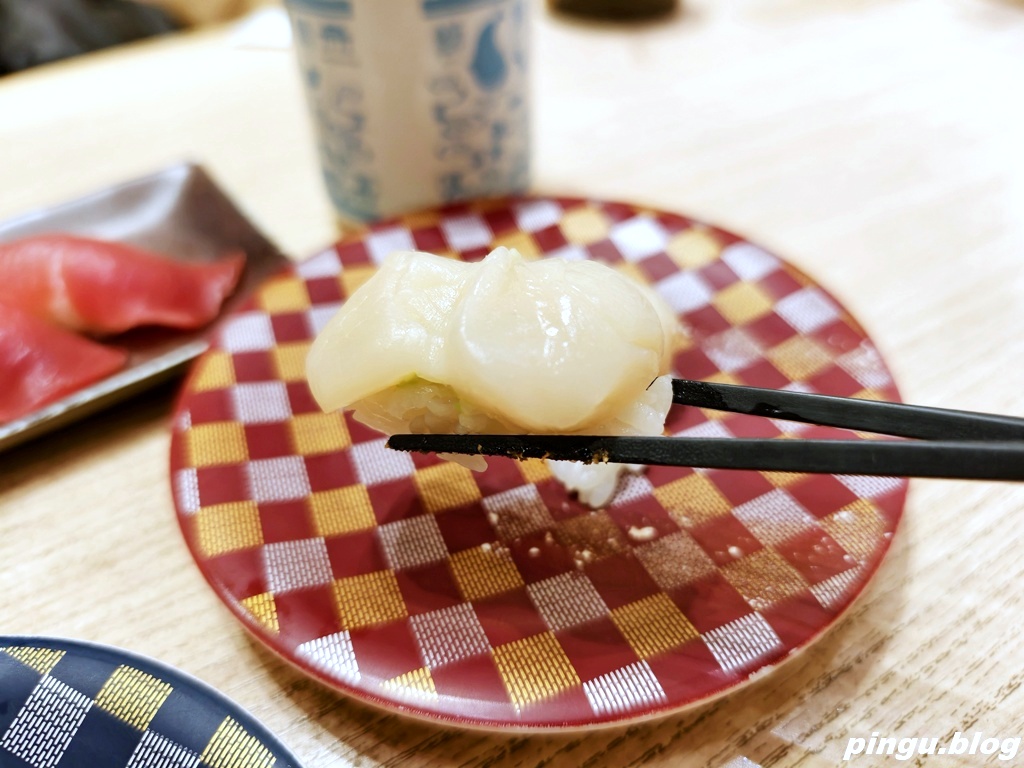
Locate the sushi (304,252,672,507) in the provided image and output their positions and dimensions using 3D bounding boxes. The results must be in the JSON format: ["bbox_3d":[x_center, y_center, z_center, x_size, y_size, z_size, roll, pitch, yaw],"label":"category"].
[{"bbox_3d":[-0.004,-0.003,0.123,0.065,0.034,0.036,4,40,6],"label":"sushi"}]

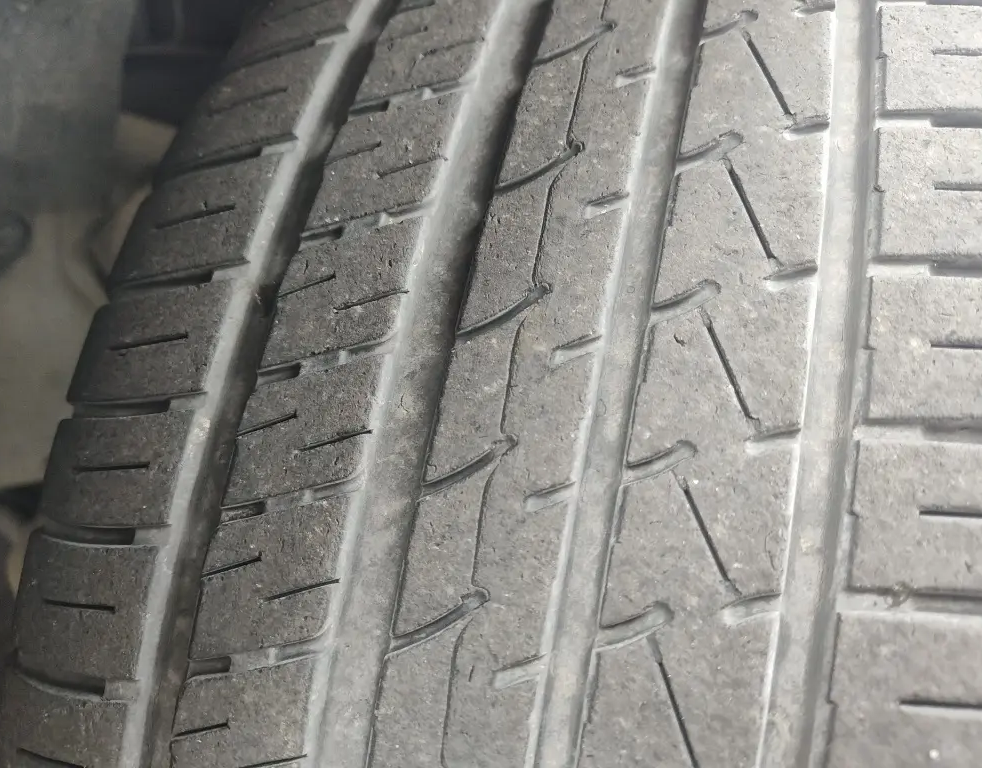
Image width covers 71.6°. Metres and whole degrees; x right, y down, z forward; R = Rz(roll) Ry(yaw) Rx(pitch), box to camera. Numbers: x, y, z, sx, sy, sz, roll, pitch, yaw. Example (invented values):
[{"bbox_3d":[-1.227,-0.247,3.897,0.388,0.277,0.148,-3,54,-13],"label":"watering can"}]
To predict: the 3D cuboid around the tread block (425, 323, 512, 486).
[{"bbox_3d":[-0.002,0.004,0.126,0.014,0.031,0.007,10,-12,13],"label":"tread block"}]

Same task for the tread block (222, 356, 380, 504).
[{"bbox_3d":[-0.035,0.010,0.133,0.031,0.027,0.007,-3,-14,16],"label":"tread block"}]

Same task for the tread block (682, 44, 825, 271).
[{"bbox_3d":[0.051,-0.046,0.134,0.026,0.056,0.007,10,-22,11],"label":"tread block"}]

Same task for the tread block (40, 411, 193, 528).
[{"bbox_3d":[-0.079,0.018,0.147,0.039,0.024,0.009,1,-11,24],"label":"tread block"}]

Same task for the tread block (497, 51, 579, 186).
[{"bbox_3d":[0.012,-0.055,0.145,0.013,0.007,0.039,10,67,13],"label":"tread block"}]

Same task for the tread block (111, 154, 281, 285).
[{"bbox_3d":[-0.065,-0.036,0.155,0.039,0.033,0.008,6,-18,24],"label":"tread block"}]

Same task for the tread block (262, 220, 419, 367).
[{"bbox_3d":[-0.029,-0.017,0.138,0.027,0.035,0.007,9,-15,15],"label":"tread block"}]

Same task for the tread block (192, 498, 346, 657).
[{"bbox_3d":[-0.041,0.037,0.129,0.032,0.029,0.007,-5,-10,16],"label":"tread block"}]

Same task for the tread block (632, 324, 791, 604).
[{"bbox_3d":[0.038,0.011,0.118,0.027,0.047,0.007,10,-12,10],"label":"tread block"}]

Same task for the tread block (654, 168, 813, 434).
[{"bbox_3d":[0.044,-0.017,0.124,0.027,0.050,0.007,10,-17,11],"label":"tread block"}]

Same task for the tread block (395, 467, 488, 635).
[{"bbox_3d":[-0.007,0.030,0.121,0.013,0.031,0.007,9,-8,15],"label":"tread block"}]

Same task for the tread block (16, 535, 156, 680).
[{"bbox_3d":[-0.083,0.045,0.141,0.042,0.032,0.008,9,-3,25],"label":"tread block"}]

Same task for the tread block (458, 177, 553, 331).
[{"bbox_3d":[0.005,-0.024,0.133,0.013,0.034,0.007,9,-17,15],"label":"tread block"}]

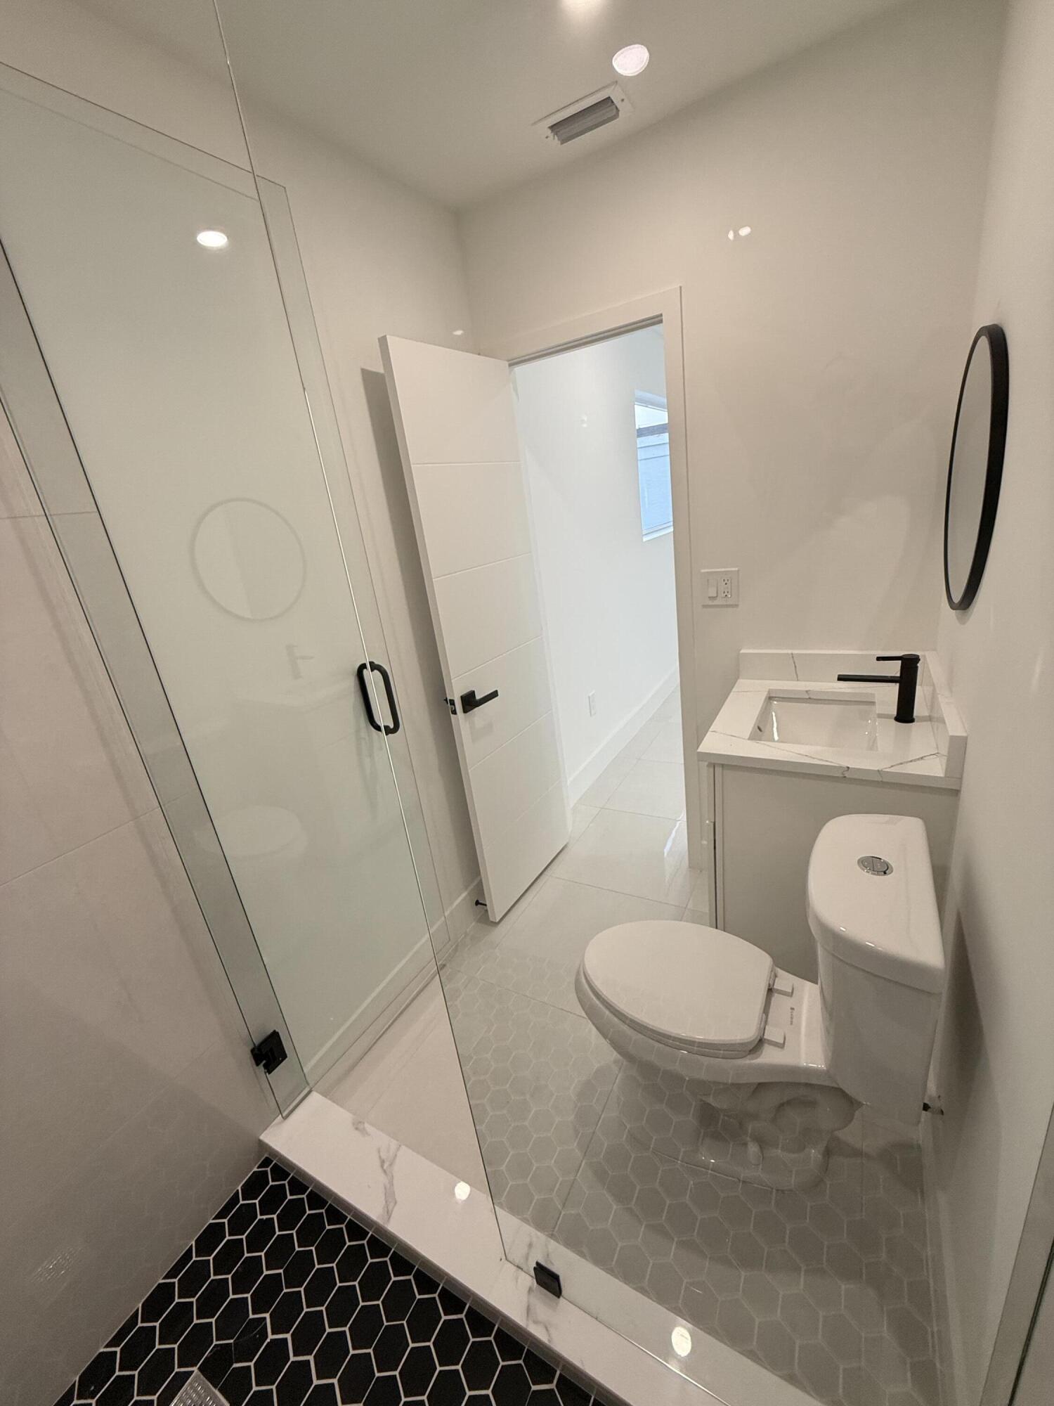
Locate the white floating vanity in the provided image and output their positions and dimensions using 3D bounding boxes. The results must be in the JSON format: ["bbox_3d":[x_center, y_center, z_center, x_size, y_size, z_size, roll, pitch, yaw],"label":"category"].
[{"bbox_3d":[0.912,0.356,1.777,0.576,0.903,0.598,4,23,30],"label":"white floating vanity"}]

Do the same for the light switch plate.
[{"bbox_3d":[0.662,-0.394,1.950,0.125,0.126,0.010,4,23,30],"label":"light switch plate"}]

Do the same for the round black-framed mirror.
[{"bbox_3d":[1.025,-0.520,1.317,0.027,0.605,0.605,4,23,30],"label":"round black-framed mirror"}]

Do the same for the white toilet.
[{"bbox_3d":[0.487,0.691,1.383,0.751,0.805,0.425,4,23,30],"label":"white toilet"}]

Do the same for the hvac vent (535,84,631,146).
[{"bbox_3d":[0.150,-1.571,1.528,0.247,0.015,0.148,4,23,30],"label":"hvac vent"}]

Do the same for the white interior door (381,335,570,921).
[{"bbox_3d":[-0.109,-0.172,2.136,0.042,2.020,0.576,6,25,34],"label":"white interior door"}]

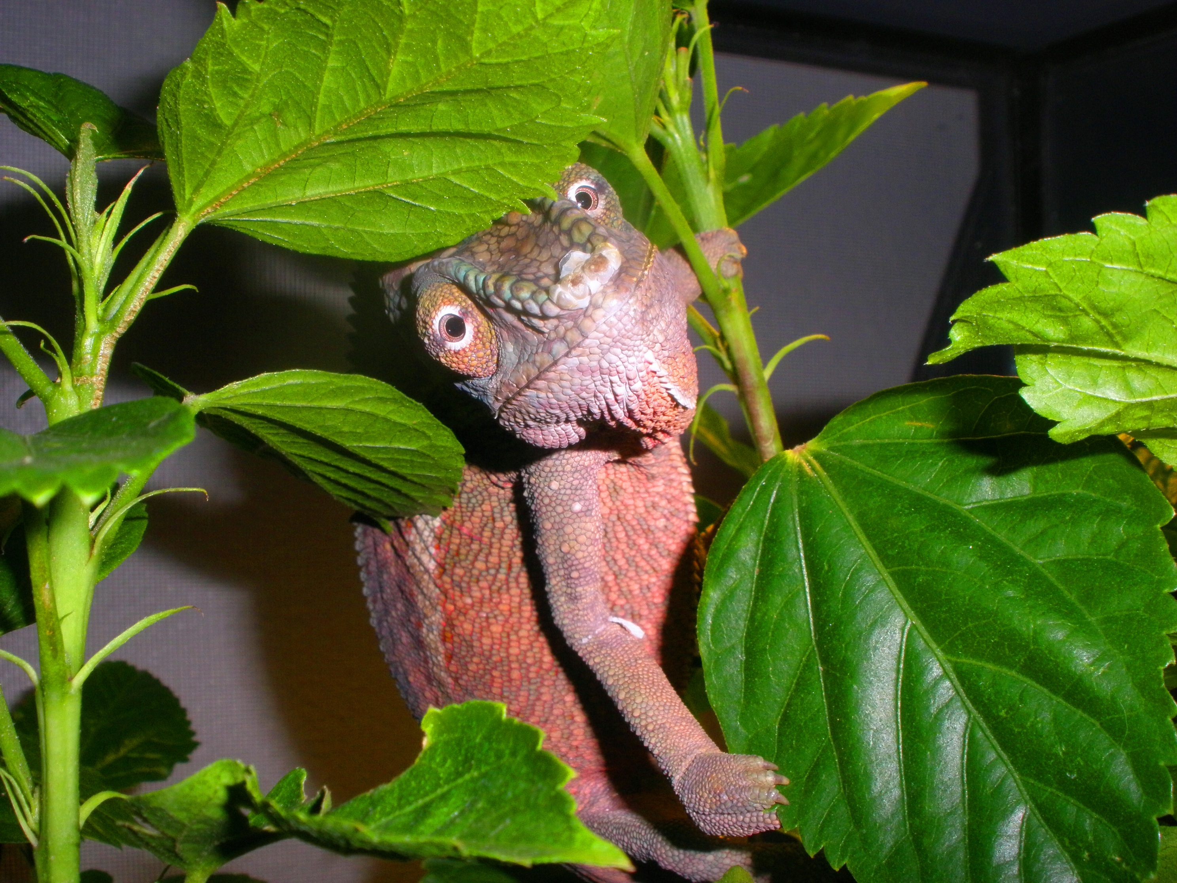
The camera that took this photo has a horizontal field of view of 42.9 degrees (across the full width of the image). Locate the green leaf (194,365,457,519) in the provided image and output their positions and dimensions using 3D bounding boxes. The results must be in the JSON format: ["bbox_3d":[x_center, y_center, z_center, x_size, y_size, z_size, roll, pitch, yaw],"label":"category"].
[{"bbox_3d":[-0.049,0.001,0.280,0.053,0.025,0.028,23,0,0],"label":"green leaf"}]

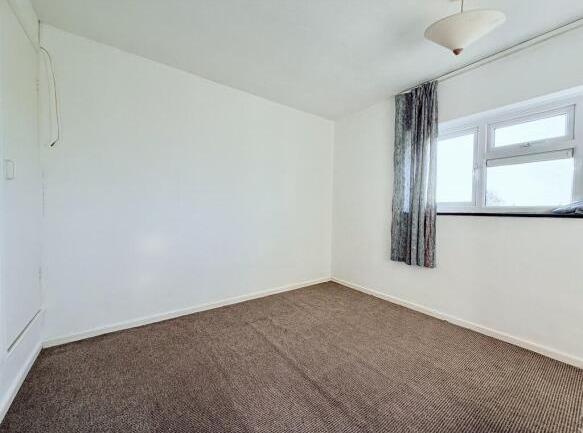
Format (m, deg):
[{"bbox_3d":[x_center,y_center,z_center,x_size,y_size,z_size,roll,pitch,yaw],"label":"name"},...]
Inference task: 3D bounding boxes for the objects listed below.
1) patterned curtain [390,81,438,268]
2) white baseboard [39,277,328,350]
[{"bbox_3d":[1.303,-0.408,2.522,0.100,1.850,0.440,0,2,-36],"label":"patterned curtain"},{"bbox_3d":[-0.639,0.955,2.690,3.072,0.070,0.020,0,2,-36],"label":"white baseboard"}]

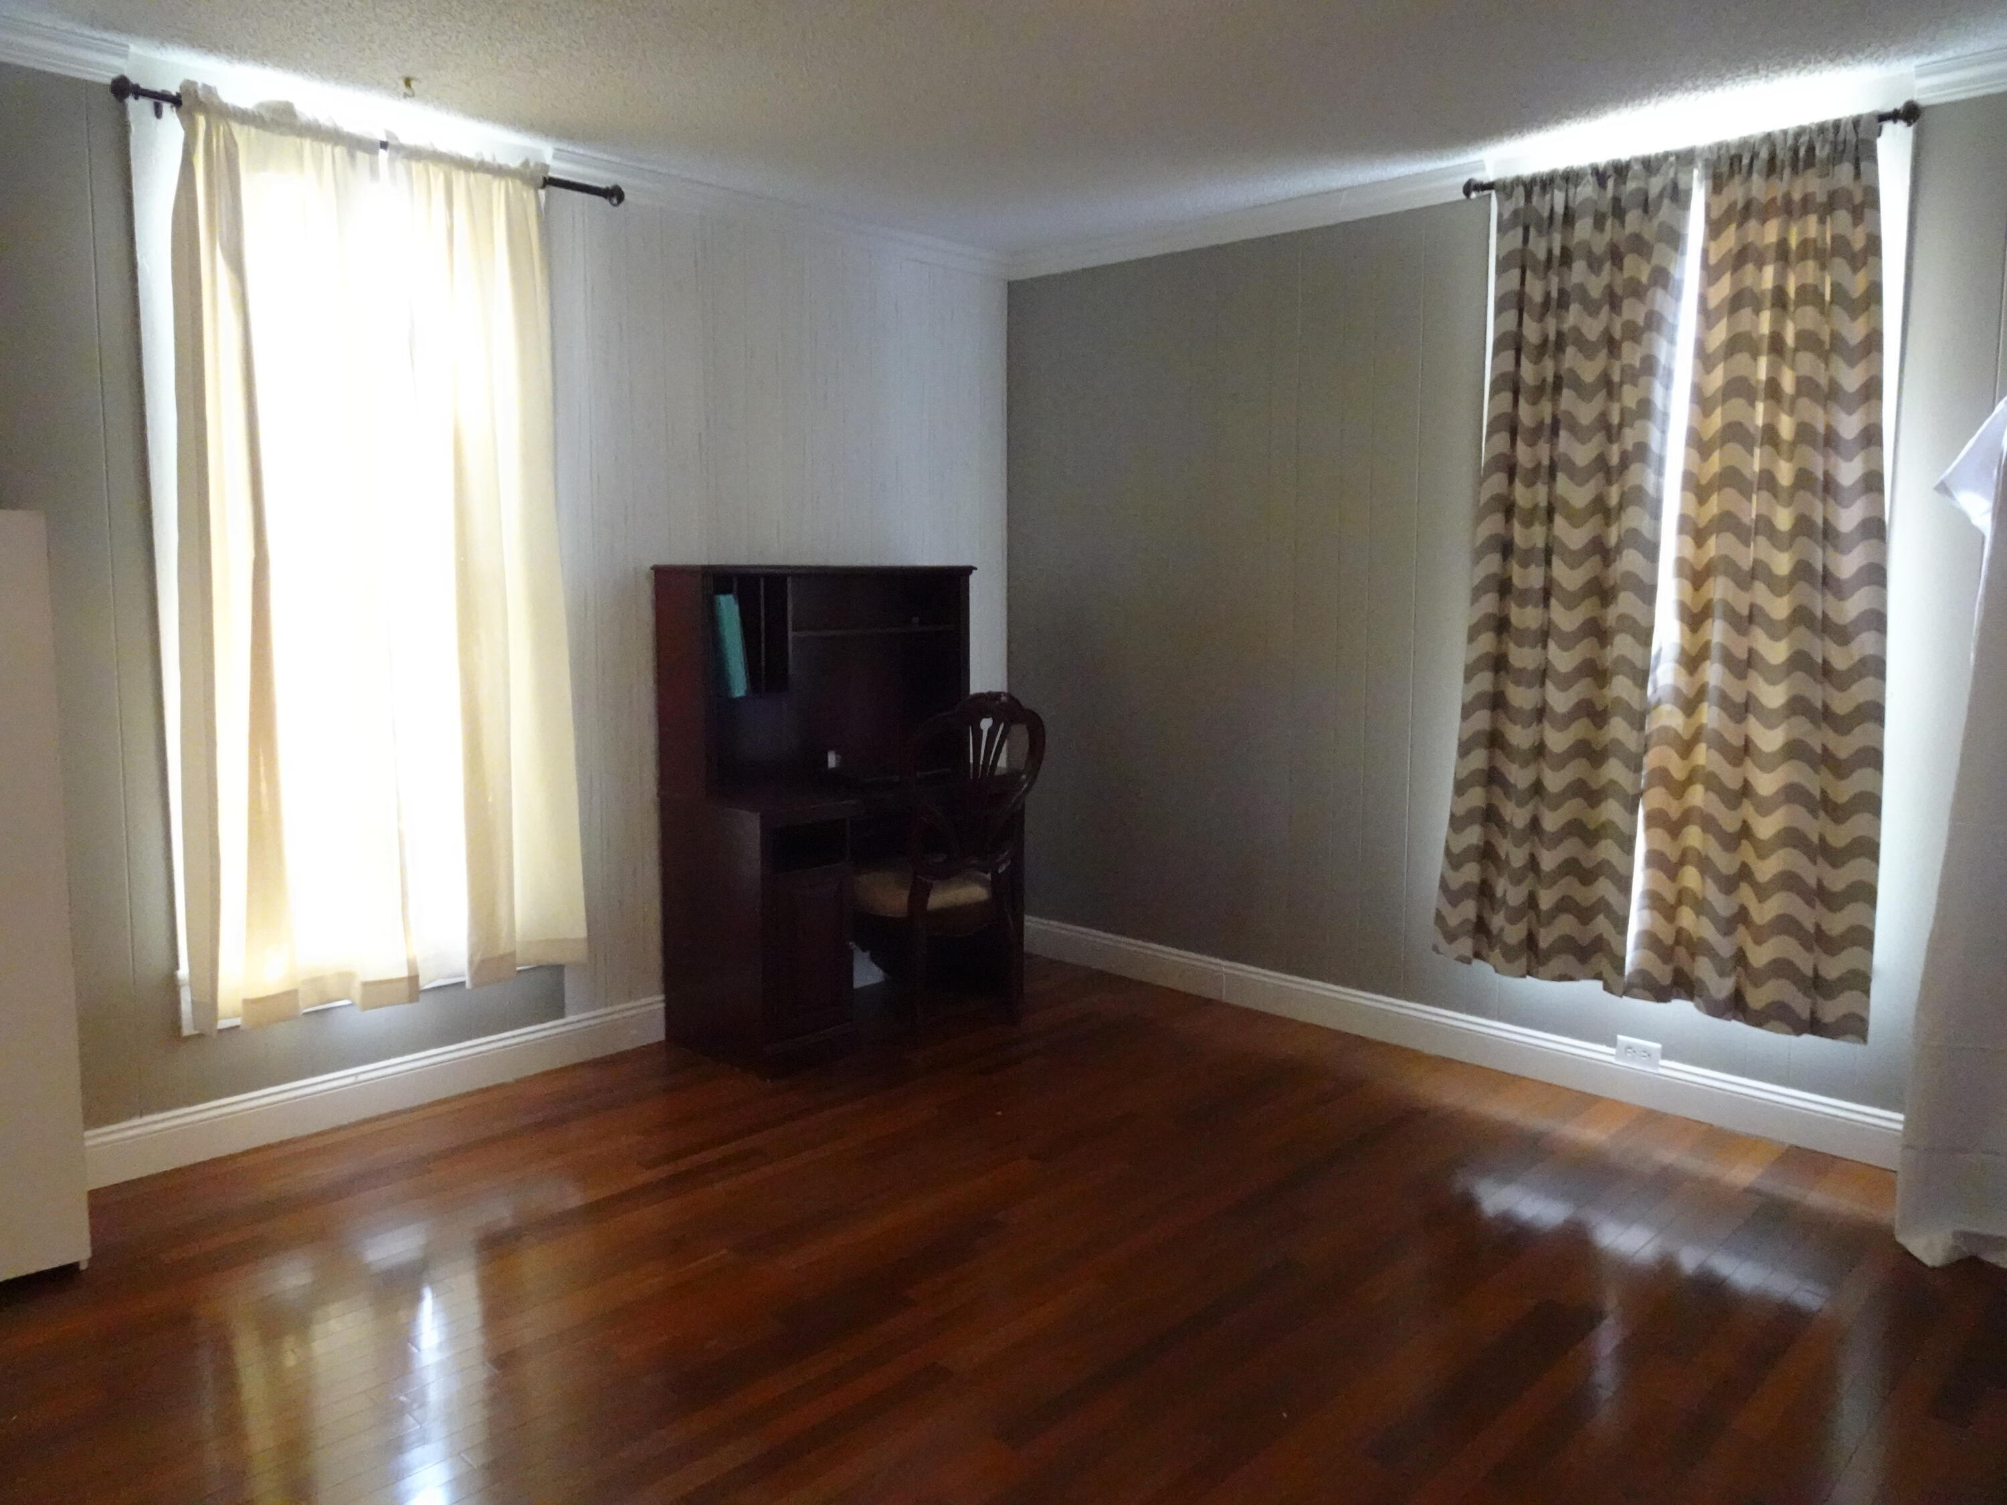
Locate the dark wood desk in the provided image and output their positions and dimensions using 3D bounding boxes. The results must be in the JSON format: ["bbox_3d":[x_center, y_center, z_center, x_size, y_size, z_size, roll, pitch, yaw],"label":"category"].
[{"bbox_3d":[-0.463,0.150,4.307,0.497,1.410,1.075,7,9,43],"label":"dark wood desk"}]

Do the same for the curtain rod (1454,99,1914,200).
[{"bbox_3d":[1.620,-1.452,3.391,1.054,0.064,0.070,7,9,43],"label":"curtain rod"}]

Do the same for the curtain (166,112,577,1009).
[{"bbox_3d":[-1.490,-0.418,3.394,0.110,2.095,0.987,7,9,43],"label":"curtain"}]

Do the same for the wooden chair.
[{"bbox_3d":[-0.250,0.330,4.375,0.570,1.040,0.550,7,9,43],"label":"wooden chair"}]

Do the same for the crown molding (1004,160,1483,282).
[{"bbox_3d":[0.655,-1.640,4.380,1.743,0.075,0.065,7,9,43],"label":"crown molding"}]

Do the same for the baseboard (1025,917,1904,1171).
[{"bbox_3d":[1.079,0.806,4.269,2.924,0.142,0.018,7,9,43],"label":"baseboard"}]

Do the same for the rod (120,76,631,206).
[{"bbox_3d":[-1.439,-1.438,3.322,0.070,0.070,1.204,7,9,43],"label":"rod"}]

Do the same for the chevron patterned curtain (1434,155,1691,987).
[{"bbox_3d":[1.442,-0.444,3.662,0.562,2.121,0.100,7,9,43],"label":"chevron patterned curtain"}]

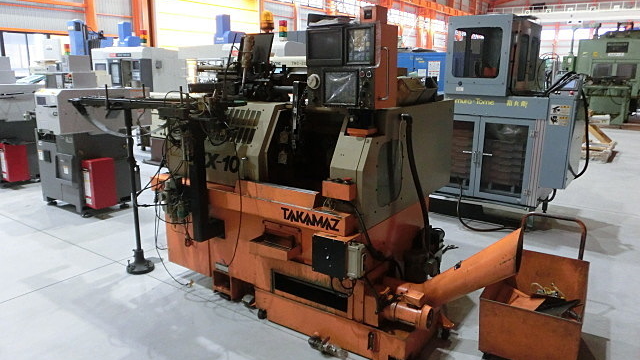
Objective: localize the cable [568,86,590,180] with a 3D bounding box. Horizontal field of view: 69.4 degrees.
[{"bbox_3d":[2.522,-0.420,4.432,0.140,0.896,0.224,9,14,36],"label":"cable"}]

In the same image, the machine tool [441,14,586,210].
[{"bbox_3d":[2.145,-0.650,5.107,1.344,2.128,1.092,9,14,36],"label":"machine tool"}]

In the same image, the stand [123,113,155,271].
[{"bbox_3d":[-1.405,0.078,3.510,0.224,1.260,0.224,8,14,34],"label":"stand"}]

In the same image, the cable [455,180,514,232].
[{"bbox_3d":[1.678,0.282,4.779,0.602,0.420,0.266,9,14,36],"label":"cable"}]

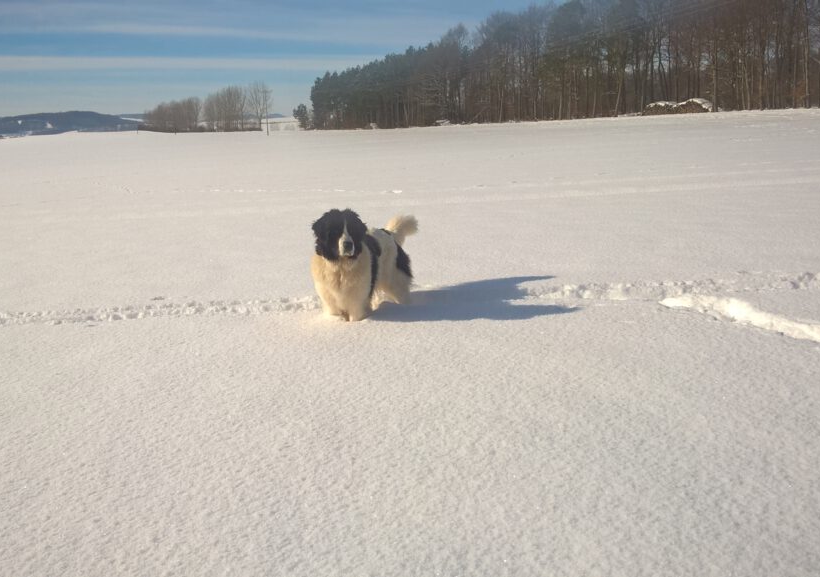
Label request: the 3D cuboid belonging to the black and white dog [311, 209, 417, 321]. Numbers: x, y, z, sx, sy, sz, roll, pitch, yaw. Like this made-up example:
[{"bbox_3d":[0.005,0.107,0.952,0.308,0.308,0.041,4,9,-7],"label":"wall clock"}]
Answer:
[{"bbox_3d":[-0.330,-0.156,6.050,0.430,0.880,1.000,5,14,29],"label":"black and white dog"}]

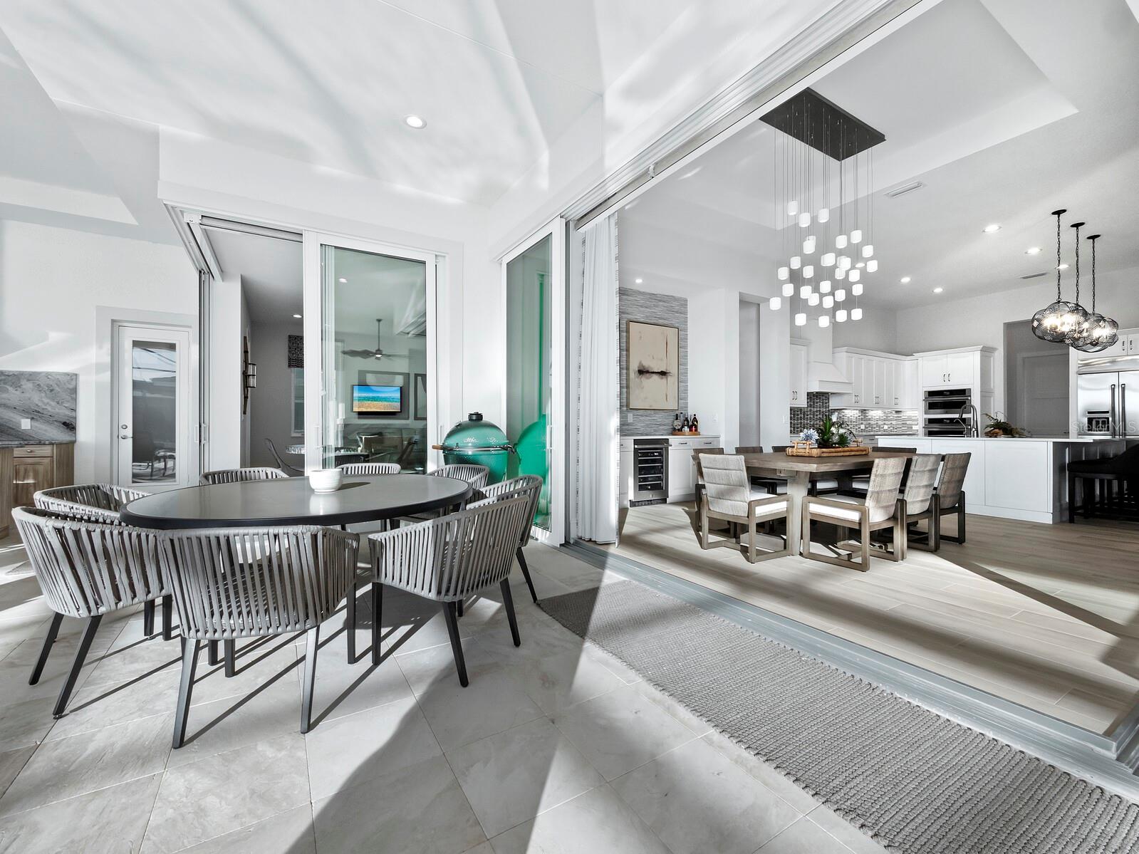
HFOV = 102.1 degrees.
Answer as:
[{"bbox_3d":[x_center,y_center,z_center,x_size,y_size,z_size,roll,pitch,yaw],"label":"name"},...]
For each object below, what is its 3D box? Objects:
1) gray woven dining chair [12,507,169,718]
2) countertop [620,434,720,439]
[{"bbox_3d":[-2.024,0.735,2.105,0.600,0.770,0.600,0,0,32],"label":"gray woven dining chair"},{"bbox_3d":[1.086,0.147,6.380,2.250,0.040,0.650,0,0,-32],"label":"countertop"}]

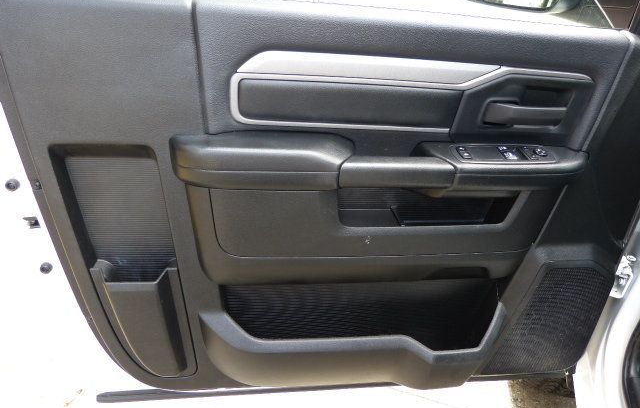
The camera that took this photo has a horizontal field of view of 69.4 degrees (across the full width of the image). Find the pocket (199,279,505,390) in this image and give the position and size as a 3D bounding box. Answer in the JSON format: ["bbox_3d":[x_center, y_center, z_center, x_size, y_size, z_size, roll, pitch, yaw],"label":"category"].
[{"bbox_3d":[0.064,0.256,0.917,0.581,0.247,0.084,0,34,-9],"label":"pocket"}]

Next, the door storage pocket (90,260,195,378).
[{"bbox_3d":[-0.323,0.227,0.875,0.156,0.294,0.051,0,34,-9],"label":"door storage pocket"}]

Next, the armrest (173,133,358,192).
[{"bbox_3d":[-0.080,-0.060,0.666,0.258,0.061,0.068,0,34,-9],"label":"armrest"}]

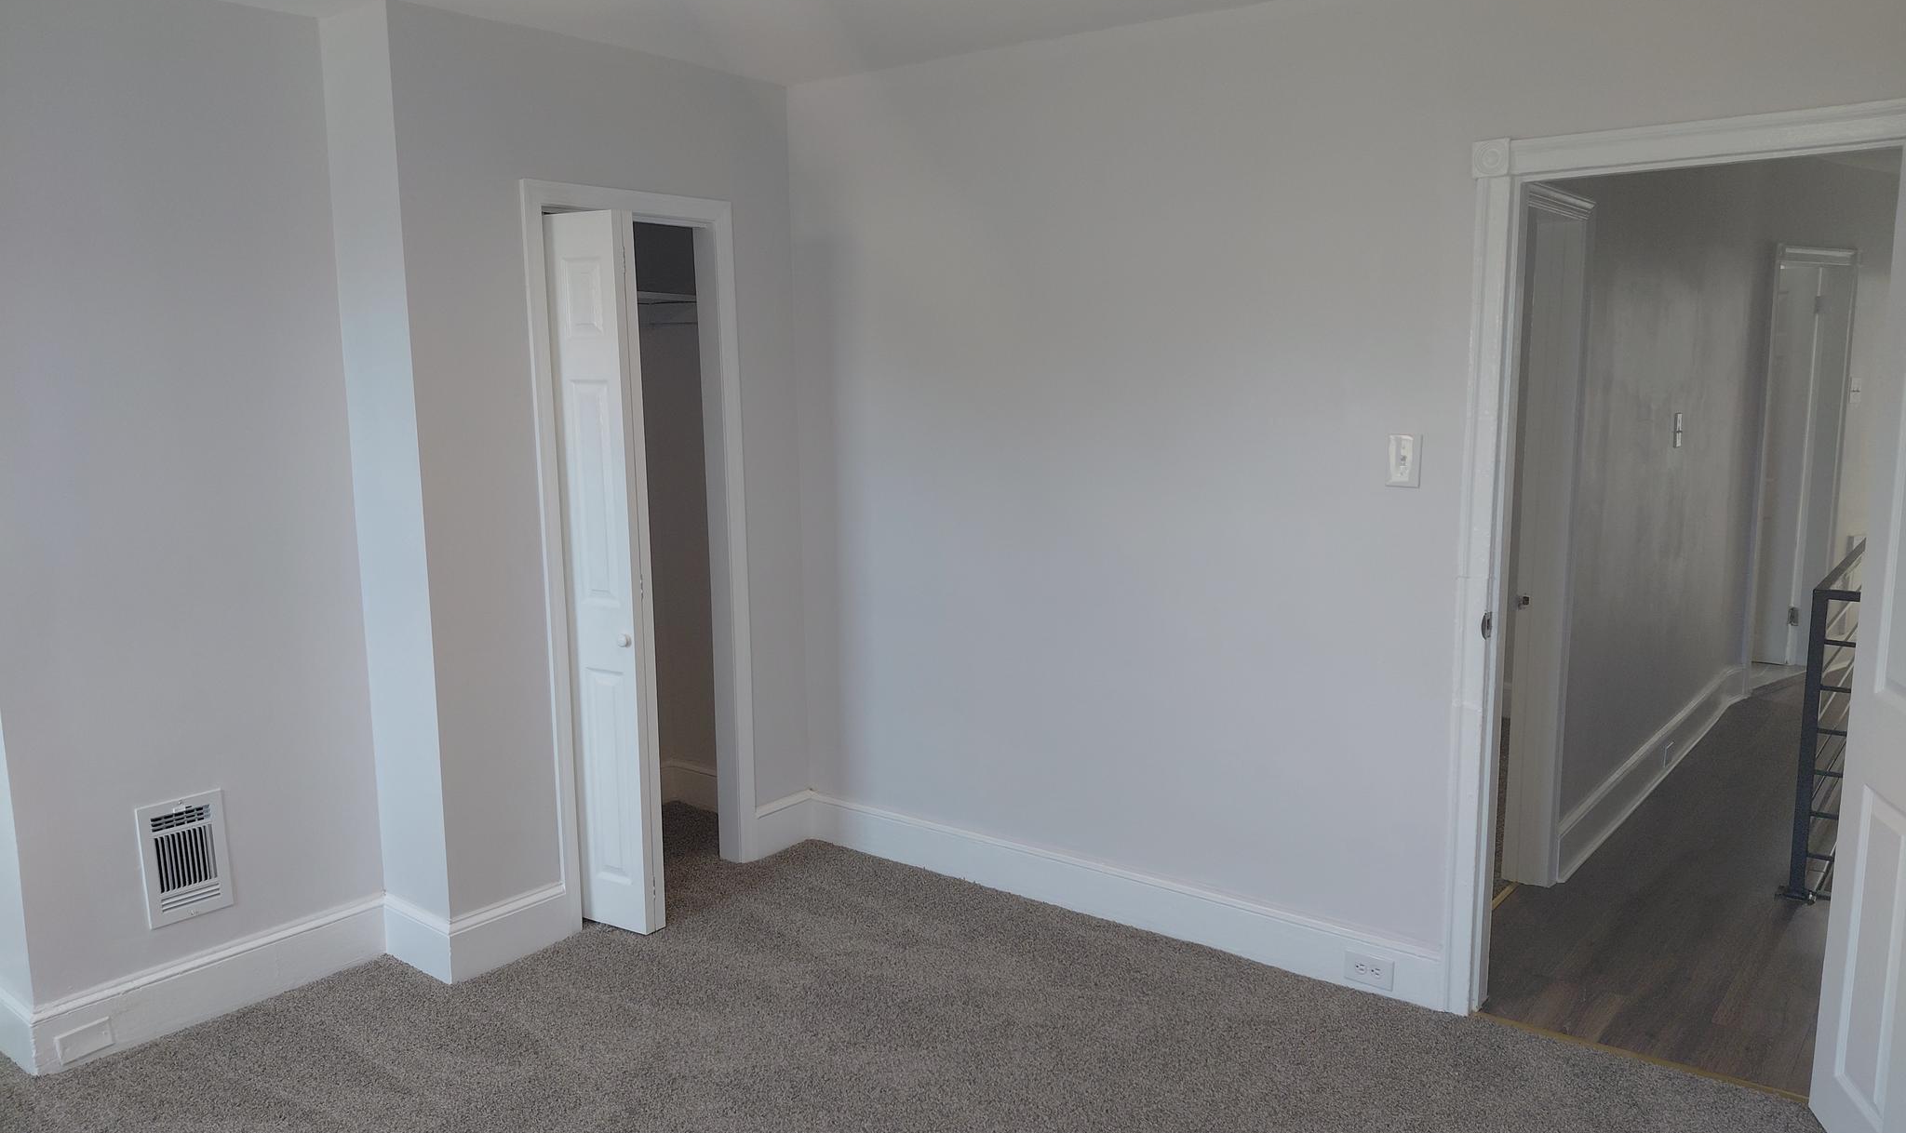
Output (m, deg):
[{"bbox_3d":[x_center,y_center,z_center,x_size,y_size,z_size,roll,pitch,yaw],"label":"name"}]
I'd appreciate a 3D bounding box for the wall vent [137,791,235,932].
[{"bbox_3d":[-1.869,0.714,3.357,0.020,0.299,0.199,6,11,37],"label":"wall vent"}]

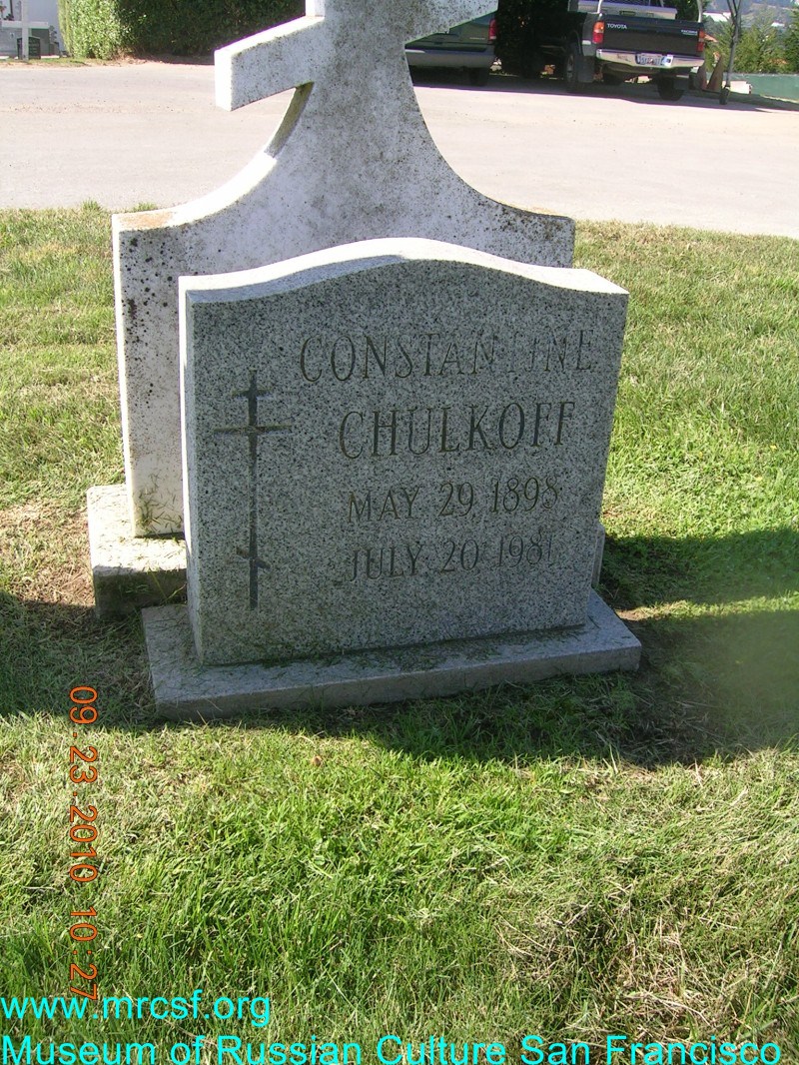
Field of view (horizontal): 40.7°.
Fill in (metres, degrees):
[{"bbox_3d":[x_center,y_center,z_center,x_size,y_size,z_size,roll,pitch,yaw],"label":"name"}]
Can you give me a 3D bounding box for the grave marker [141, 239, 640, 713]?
[{"bbox_3d":[0.000,-0.095,1.634,0.777,0.655,0.275,-5,27,-16],"label":"grave marker"}]

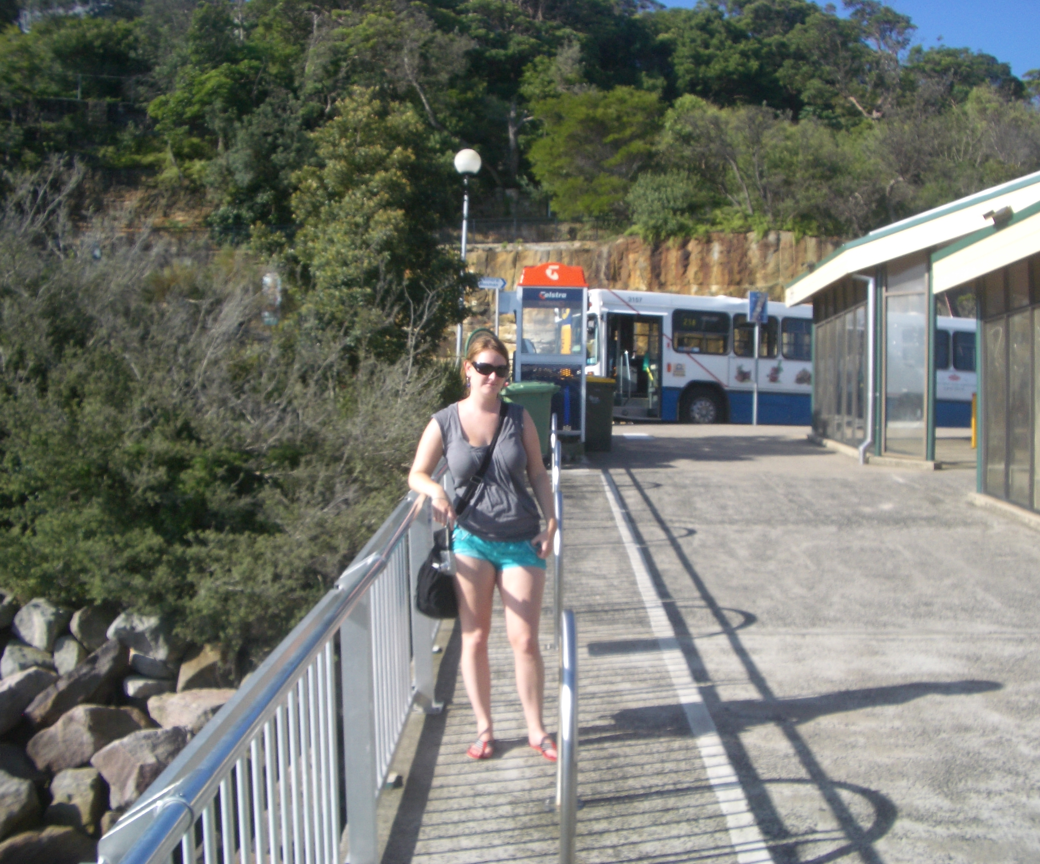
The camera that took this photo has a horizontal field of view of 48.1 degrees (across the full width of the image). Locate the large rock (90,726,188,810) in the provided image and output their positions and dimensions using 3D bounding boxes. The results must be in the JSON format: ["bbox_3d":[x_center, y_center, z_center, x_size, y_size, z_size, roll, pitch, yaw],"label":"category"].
[{"bbox_3d":[-2.933,2.626,9.050,0.820,0.560,0.680,1,2,-11],"label":"large rock"}]

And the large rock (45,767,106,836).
[{"bbox_3d":[-3.432,2.855,9.000,0.460,0.480,0.450,-1,5,-14],"label":"large rock"}]

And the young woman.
[{"bbox_3d":[-0.160,0.442,4.651,0.580,1.690,0.400,0,4,-5],"label":"young woman"}]

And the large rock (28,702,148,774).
[{"bbox_3d":[-3.527,2.507,9.500,0.950,0.520,0.700,-1,5,-14],"label":"large rock"}]

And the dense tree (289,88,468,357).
[{"bbox_3d":[-2.105,-2.747,17.300,2.600,4.600,2.400,2,2,0],"label":"dense tree"}]

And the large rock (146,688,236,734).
[{"bbox_3d":[-2.759,2.371,9.850,0.820,0.360,0.580,1,2,-11],"label":"large rock"}]

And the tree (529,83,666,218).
[{"bbox_3d":[3.187,-12.112,50.000,5.700,5.600,5.200,0,4,0],"label":"tree"}]

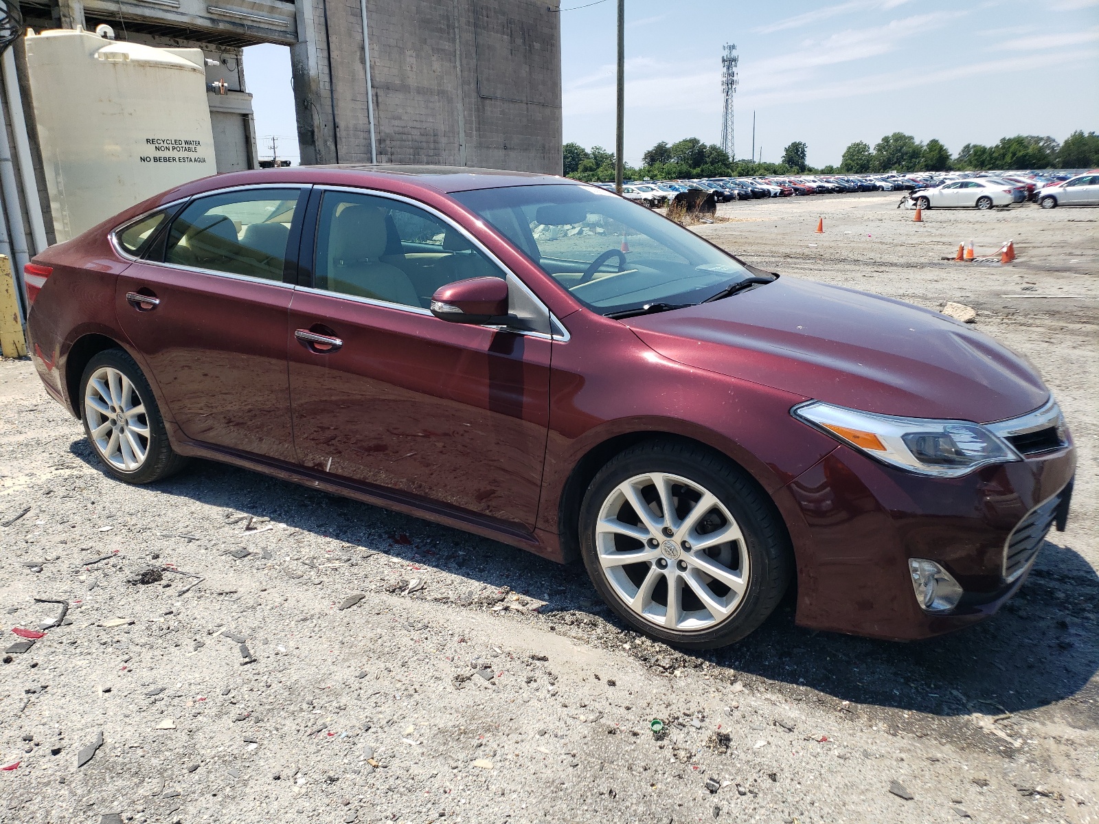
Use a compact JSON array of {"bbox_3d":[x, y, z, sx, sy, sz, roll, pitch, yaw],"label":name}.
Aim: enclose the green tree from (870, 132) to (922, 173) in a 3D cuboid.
[{"bbox_3d":[84.044,-62.409,200.000,12.274,10.938,11.660,6,17,23],"label":"green tree"}]

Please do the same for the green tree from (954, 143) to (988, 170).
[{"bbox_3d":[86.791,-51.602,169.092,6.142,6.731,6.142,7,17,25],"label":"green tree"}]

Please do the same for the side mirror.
[{"bbox_3d":[-0.254,-0.355,2.611,0.210,0.162,0.220,9,18,29],"label":"side mirror"}]

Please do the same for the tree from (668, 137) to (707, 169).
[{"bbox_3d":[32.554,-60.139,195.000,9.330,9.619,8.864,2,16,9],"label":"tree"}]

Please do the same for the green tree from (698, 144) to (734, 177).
[{"bbox_3d":[35.107,-52.075,176.277,7.300,9.600,7.300,-1,15,0],"label":"green tree"}]

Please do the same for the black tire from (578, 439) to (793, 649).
[{"bbox_3d":[0.421,0.401,2.572,0.660,0.655,0.225,9,18,30],"label":"black tire"}]

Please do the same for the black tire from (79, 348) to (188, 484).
[{"bbox_3d":[-1.984,0.012,3.993,0.660,0.655,0.225,9,18,30],"label":"black tire"}]

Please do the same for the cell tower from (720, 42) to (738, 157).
[{"bbox_3d":[66.428,-111.372,309.884,7.000,50.000,7.000,-1,15,0],"label":"cell tower"}]

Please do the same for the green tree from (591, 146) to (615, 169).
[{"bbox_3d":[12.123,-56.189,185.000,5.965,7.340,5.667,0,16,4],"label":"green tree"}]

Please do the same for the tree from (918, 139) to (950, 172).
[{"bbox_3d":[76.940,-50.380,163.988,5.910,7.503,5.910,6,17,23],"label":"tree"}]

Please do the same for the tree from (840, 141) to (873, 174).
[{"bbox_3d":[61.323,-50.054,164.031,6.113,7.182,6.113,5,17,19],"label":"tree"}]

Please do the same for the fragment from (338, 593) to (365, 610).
[{"bbox_3d":[-0.691,0.668,2.878,0.044,0.016,0.122,6,17,24],"label":"fragment"}]

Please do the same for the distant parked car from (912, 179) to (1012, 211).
[{"bbox_3d":[20.450,-10.860,41.100,4.750,1.450,1.820,9,18,33],"label":"distant parked car"}]

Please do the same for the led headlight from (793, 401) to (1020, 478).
[{"bbox_3d":[0.988,0.060,2.283,0.585,0.210,0.355,9,18,29],"label":"led headlight"}]

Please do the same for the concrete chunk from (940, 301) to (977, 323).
[{"bbox_3d":[4.188,-1.020,8.450,0.360,0.165,0.250,5,16,19],"label":"concrete chunk"}]

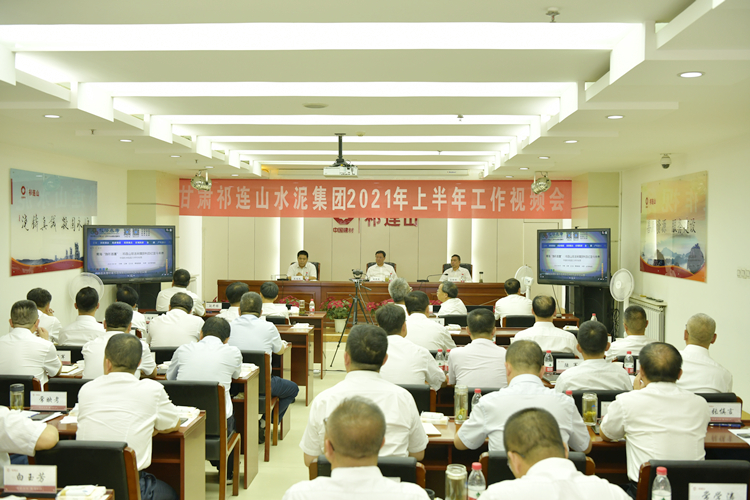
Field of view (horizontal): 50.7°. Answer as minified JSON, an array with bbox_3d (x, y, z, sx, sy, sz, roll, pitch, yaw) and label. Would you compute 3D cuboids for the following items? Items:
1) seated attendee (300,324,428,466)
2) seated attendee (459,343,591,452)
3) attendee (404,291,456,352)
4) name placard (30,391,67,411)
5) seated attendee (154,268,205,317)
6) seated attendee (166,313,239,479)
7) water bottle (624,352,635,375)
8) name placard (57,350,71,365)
[{"bbox_3d":[-0.050,1.028,3.780,0.570,1.320,0.770,0,1,2],"label":"seated attendee"},{"bbox_3d":[0.708,1.062,3.800,0.630,1.260,0.780,0,1,2],"label":"seated attendee"},{"bbox_3d":[0.425,0.972,6.530,0.520,1.280,0.760,0,1,2],"label":"attendee"},{"bbox_3d":[-1.813,0.842,4.400,0.203,0.110,0.070,0,1,7],"label":"name placard"},{"bbox_3d":[-2.200,0.871,9.228,0.540,1.318,0.800,0,1,11],"label":"seated attendee"},{"bbox_3d":[-1.137,1.036,5.280,0.520,1.190,0.800,0,1,2],"label":"seated attendee"},{"bbox_3d":[1.858,0.822,5.780,0.064,0.174,0.064,0,1,2],"label":"water bottle"},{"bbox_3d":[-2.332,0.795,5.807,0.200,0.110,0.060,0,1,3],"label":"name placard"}]

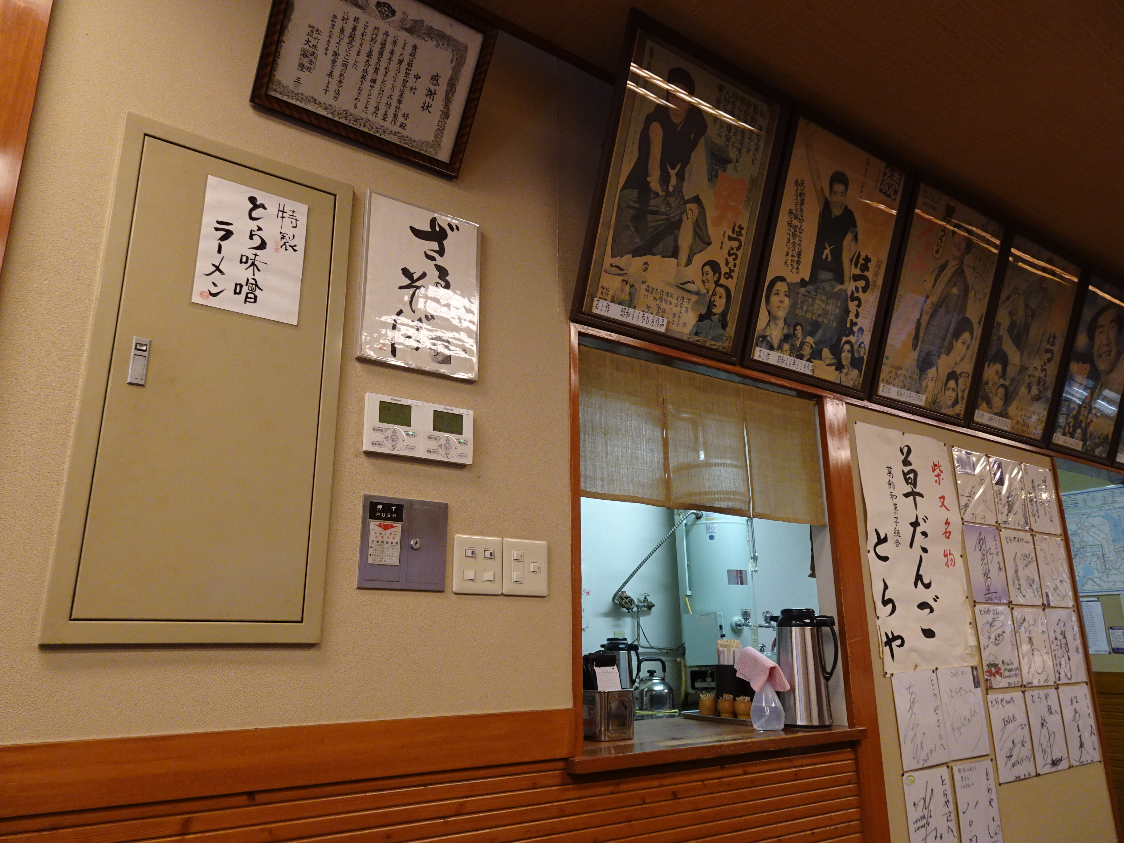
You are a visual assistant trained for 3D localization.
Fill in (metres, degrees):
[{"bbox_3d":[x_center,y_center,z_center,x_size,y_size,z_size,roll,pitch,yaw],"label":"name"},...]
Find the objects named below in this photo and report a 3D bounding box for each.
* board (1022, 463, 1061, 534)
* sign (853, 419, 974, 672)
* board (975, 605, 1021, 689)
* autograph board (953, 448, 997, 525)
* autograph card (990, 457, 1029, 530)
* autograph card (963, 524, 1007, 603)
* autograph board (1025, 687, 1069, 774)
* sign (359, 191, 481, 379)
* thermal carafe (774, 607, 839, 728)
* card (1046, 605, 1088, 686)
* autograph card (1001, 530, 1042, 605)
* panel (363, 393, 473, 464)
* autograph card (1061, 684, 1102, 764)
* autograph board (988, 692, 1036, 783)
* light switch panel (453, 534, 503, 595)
[{"bbox_3d":[1.959,0.316,3.174,0.242,0.272,0.005,10,-19,-33],"label":"board"},{"bbox_3d":[1.184,0.417,2.588,0.541,0.776,0.006,10,-19,-33],"label":"sign"},{"bbox_3d":[1.542,0.794,2.760,0.242,0.272,0.008,10,-18,-33],"label":"board"},{"bbox_3d":[1.538,0.242,2.892,0.242,0.272,0.005,10,-19,-33],"label":"autograph board"},{"bbox_3d":[1.749,0.283,3.048,0.242,0.272,0.008,10,-18,-33],"label":"autograph card"},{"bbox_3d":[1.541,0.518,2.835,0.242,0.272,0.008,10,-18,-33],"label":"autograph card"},{"bbox_3d":[1.749,1.110,2.800,0.242,0.272,0.005,10,-19,-33],"label":"autograph board"},{"bbox_3d":[-0.305,-0.292,1.705,0.272,0.378,0.021,10,-18,-33],"label":"sign"},{"bbox_3d":[0.708,0.712,2.257,0.205,0.320,0.138,-12,-19,37],"label":"thermal carafe"},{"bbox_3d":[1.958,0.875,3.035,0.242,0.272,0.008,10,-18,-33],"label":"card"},{"bbox_3d":[1.750,0.559,2.973,0.242,0.272,0.008,10,-18,-33],"label":"autograph card"},{"bbox_3d":[-0.297,0.020,1.626,0.241,0.120,0.020,10,-19,-33],"label":"panel"},{"bbox_3d":[1.957,1.145,2.940,0.242,0.272,0.005,10,-19,-33],"label":"autograph card"},{"bbox_3d":[1.540,1.073,2.660,0.242,0.272,0.005,10,-19,-33],"label":"autograph board"},{"bbox_3d":[-0.179,0.304,1.642,0.116,0.120,0.012,10,-18,-33],"label":"light switch panel"}]

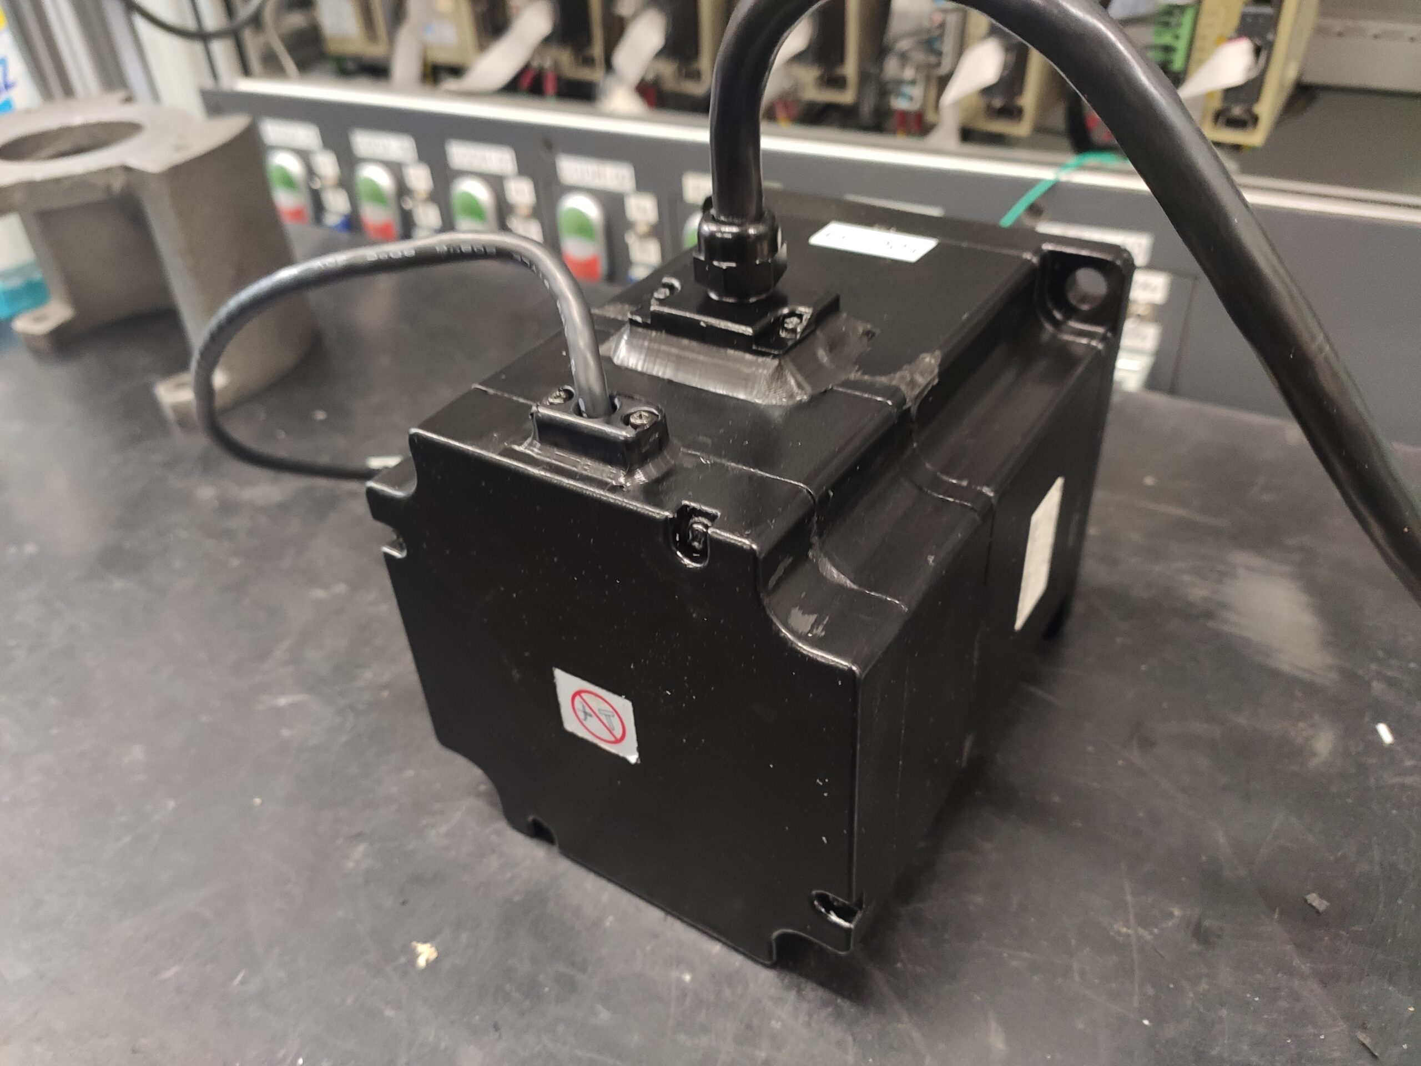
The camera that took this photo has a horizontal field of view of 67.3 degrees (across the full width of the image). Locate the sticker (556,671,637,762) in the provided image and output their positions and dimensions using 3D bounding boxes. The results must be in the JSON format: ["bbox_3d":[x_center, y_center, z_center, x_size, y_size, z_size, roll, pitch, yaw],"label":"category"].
[{"bbox_3d":[-0.025,0.040,0.233,0.021,0.019,0.001,18,42,28],"label":"sticker"}]

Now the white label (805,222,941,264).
[{"bbox_3d":[0.043,-0.077,0.283,0.031,0.001,0.015,18,42,28],"label":"white label"}]

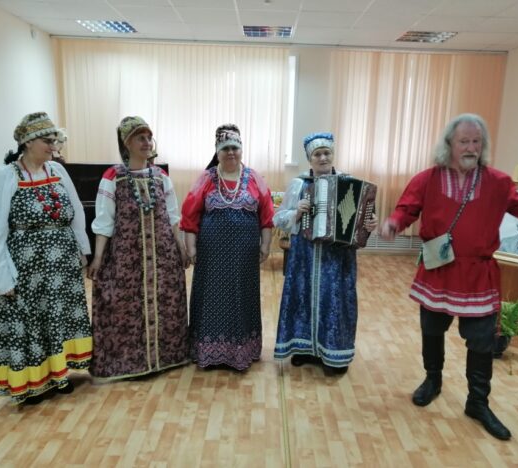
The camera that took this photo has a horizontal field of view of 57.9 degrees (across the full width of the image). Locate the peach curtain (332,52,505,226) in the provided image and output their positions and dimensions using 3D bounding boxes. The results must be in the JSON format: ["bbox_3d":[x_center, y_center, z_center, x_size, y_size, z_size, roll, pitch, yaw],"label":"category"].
[{"bbox_3d":[1.966,-1.168,6.159,2.280,2.320,0.140,2,11,0],"label":"peach curtain"}]

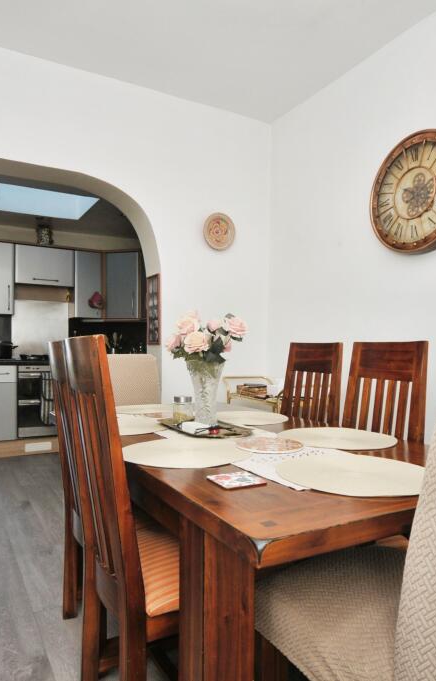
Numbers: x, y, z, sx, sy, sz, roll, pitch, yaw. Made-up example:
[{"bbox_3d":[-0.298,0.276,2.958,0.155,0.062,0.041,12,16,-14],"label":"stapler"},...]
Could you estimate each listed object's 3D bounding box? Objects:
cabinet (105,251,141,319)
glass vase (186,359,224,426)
[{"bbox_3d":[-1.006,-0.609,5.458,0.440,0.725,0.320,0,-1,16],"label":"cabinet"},{"bbox_3d":[-0.045,0.197,1.815,0.150,0.245,0.150,0,-1,0],"label":"glass vase"}]

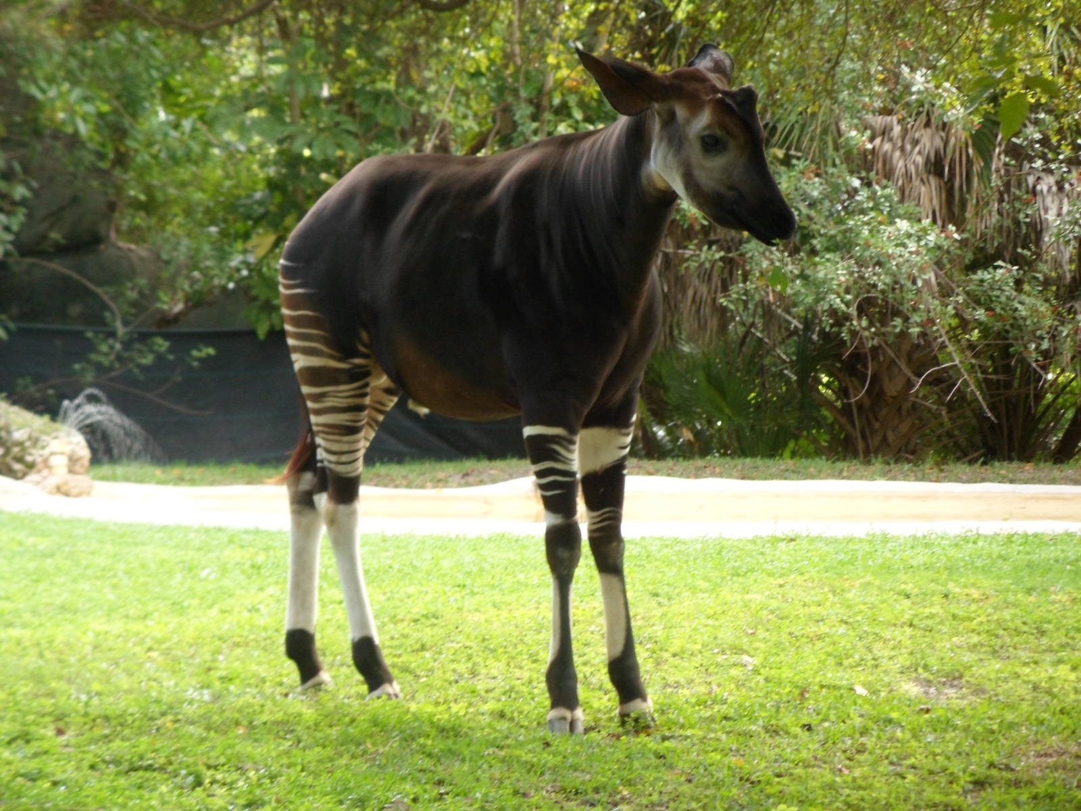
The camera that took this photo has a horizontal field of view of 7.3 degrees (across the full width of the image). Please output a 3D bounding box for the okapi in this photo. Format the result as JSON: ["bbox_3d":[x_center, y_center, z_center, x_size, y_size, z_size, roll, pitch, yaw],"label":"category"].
[{"bbox_3d":[-0.017,-0.061,22.000,0.540,1.780,1.850,-3,5,-39],"label":"okapi"}]

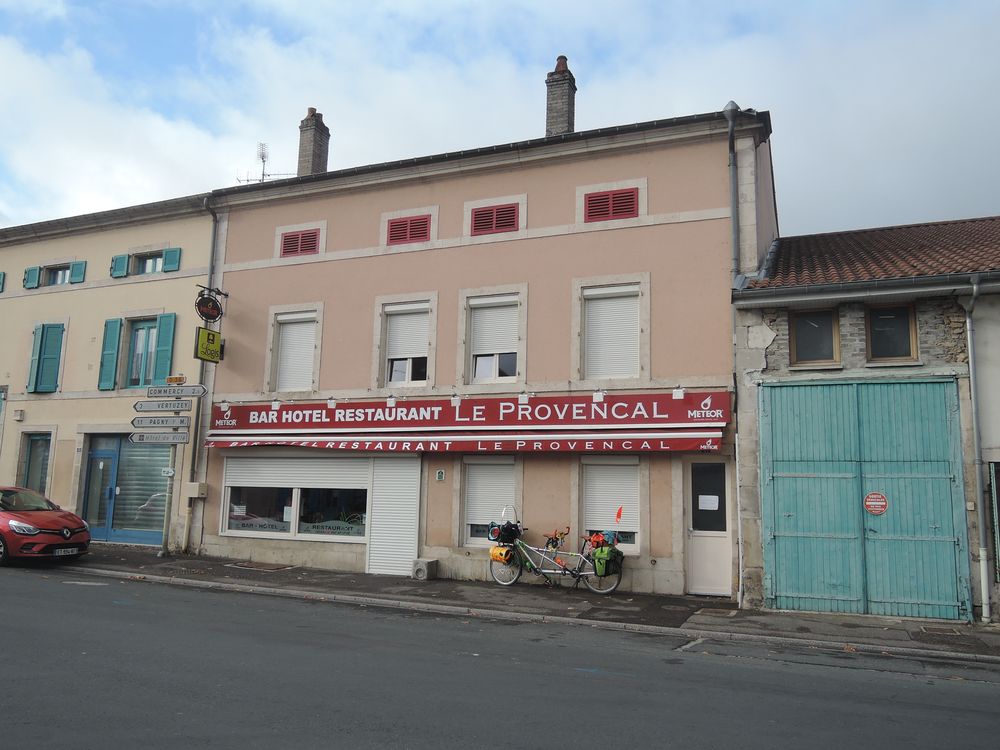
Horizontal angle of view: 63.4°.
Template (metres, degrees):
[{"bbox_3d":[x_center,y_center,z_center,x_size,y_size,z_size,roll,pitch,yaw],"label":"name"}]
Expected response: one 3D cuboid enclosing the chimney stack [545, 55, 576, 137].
[{"bbox_3d":[1.401,-6.301,18.540,0.570,2.180,0.550,-2,-9,22],"label":"chimney stack"}]

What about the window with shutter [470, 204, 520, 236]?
[{"bbox_3d":[-0.084,-3.065,16.061,1.005,0.546,0.070,-2,-10,22],"label":"window with shutter"}]

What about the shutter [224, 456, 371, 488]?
[{"bbox_3d":[-4.262,2.015,16.741,3.619,0.636,0.120,-2,-10,23],"label":"shutter"}]

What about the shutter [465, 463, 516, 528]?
[{"bbox_3d":[-0.162,2.180,15.037,1.030,1.190,0.130,-2,-9,22],"label":"shutter"}]

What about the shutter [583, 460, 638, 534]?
[{"bbox_3d":[1.998,2.144,14.450,1.025,1.329,0.120,-2,-10,22],"label":"shutter"}]

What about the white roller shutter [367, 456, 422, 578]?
[{"bbox_3d":[-2.101,2.786,15.973,1.066,2.260,0.100,-2,-10,22],"label":"white roller shutter"}]

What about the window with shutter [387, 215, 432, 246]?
[{"bbox_3d":[-1.866,-2.966,16.619,1.001,0.559,0.100,-2,-10,23],"label":"window with shutter"}]

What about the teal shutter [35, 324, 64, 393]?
[{"bbox_3d":[-11.212,-0.449,20.140,0.530,1.740,0.060,1,-9,4],"label":"teal shutter"}]

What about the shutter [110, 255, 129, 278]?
[{"bbox_3d":[-9.073,-2.604,19.322,0.510,0.540,0.050,-3,-9,24],"label":"shutter"}]

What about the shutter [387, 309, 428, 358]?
[{"bbox_3d":[-1.848,-0.848,16.229,1.000,1.040,0.130,-2,-9,22],"label":"shutter"}]

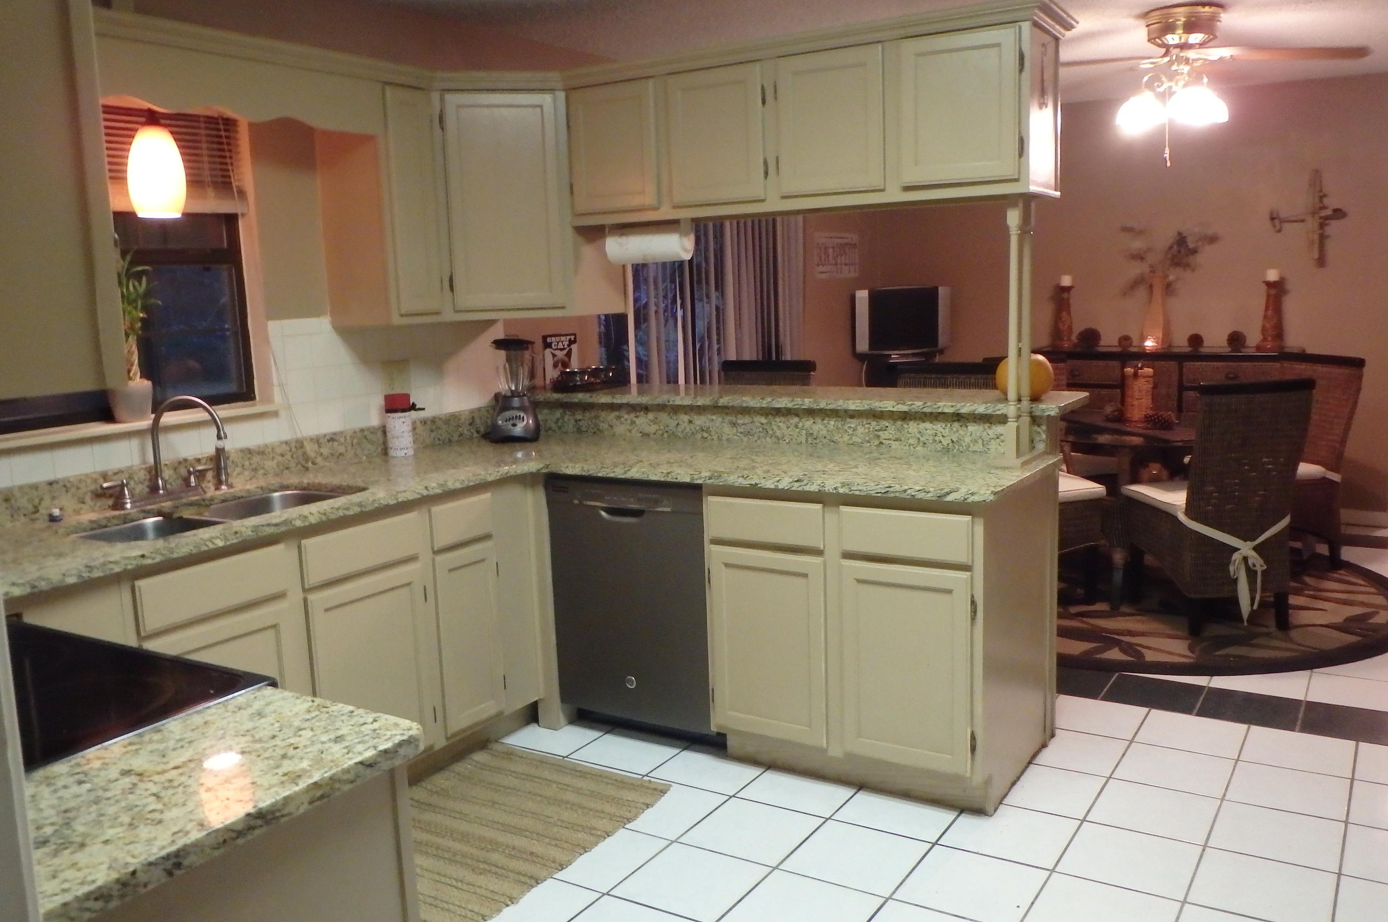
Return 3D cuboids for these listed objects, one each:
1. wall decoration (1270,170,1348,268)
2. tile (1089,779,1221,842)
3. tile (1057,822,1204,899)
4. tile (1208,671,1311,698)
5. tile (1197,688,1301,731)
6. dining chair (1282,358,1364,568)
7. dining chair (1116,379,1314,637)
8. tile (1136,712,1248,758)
[{"bbox_3d":[3.509,-1.383,6.420,0.390,0.550,0.080,3,10,32],"label":"wall decoration"},{"bbox_3d":[1.264,0.967,3.090,0.299,0.012,0.299,3,10,32],"label":"tile"},{"bbox_3d":[1.100,1.010,2.835,0.299,0.012,0.299,3,10,32],"label":"tile"},{"bbox_3d":[2.048,0.794,4.062,0.305,0.010,0.320,3,10,32],"label":"tile"},{"bbox_3d":[1.879,0.839,3.789,0.305,0.010,0.312,3,10,32],"label":"tile"},{"bbox_3d":[2.917,0.003,5.679,0.640,1.040,0.500,-4,8,-15],"label":"dining chair"},{"bbox_3d":[2.189,0.163,4.713,0.470,1.020,0.630,-3,8,-3],"label":"dining chair"},{"bbox_3d":[1.592,0.879,3.599,0.299,0.012,0.299,3,10,32],"label":"tile"}]

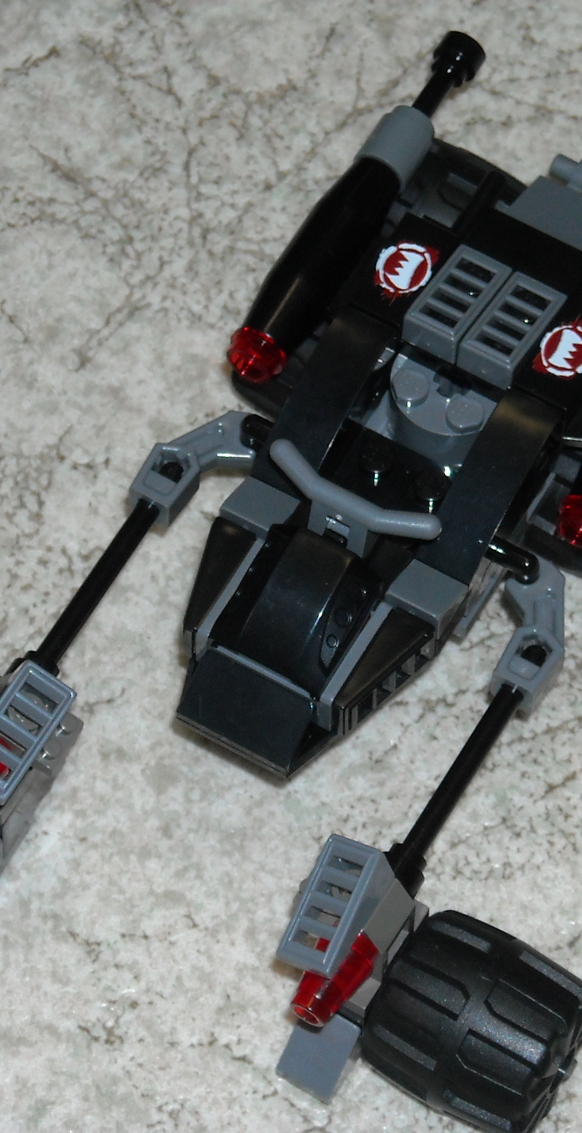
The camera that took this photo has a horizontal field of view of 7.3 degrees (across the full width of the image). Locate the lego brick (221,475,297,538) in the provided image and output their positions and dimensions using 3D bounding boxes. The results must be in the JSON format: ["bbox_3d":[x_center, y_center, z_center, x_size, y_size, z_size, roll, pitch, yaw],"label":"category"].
[{"bbox_3d":[-0.004,-0.007,0.585,0.008,0.006,0.008,27,67,12],"label":"lego brick"}]

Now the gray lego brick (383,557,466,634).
[{"bbox_3d":[0.017,0.003,0.580,0.008,0.006,0.008,27,67,12],"label":"gray lego brick"}]

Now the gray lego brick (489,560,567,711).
[{"bbox_3d":[0.031,0.009,0.591,0.010,0.006,0.020,14,63,5],"label":"gray lego brick"}]

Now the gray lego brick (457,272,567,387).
[{"bbox_3d":[0.029,-0.031,0.588,0.008,0.006,0.016,27,65,12],"label":"gray lego brick"}]

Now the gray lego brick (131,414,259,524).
[{"bbox_3d":[-0.012,-0.013,0.599,0.020,0.006,0.009,-33,68,-15],"label":"gray lego brick"}]

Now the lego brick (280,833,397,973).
[{"bbox_3d":[0.005,0.042,0.568,0.008,0.006,0.016,19,63,34],"label":"lego brick"}]

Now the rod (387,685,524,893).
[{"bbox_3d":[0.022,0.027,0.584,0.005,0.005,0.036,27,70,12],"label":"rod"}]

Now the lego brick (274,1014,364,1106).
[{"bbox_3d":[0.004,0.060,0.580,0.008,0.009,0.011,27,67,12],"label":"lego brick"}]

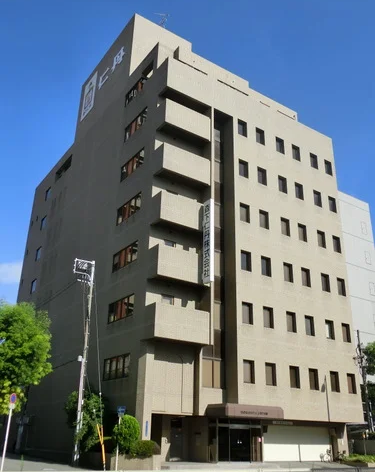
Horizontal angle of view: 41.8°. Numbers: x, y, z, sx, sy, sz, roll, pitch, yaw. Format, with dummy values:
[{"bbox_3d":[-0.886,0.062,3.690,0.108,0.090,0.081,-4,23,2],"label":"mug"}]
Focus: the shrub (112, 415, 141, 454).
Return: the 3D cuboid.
[{"bbox_3d":[-3.014,9.809,24.269,1.307,1.807,1.307,1,-23,0],"label":"shrub"}]

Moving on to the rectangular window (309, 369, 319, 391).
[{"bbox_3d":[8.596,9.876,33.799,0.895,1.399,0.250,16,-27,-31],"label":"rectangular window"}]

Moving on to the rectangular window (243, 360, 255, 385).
[{"bbox_3d":[3.885,8.620,31.271,0.891,1.382,0.150,16,-27,-31],"label":"rectangular window"}]

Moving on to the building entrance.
[{"bbox_3d":[3.314,13.797,33.243,3.871,2.658,0.790,16,-27,-30],"label":"building entrance"}]

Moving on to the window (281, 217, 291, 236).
[{"bbox_3d":[7.299,-0.666,37.018,0.875,1.358,0.214,16,-27,-31],"label":"window"}]

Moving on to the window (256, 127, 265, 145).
[{"bbox_3d":[5.411,-7.450,36.936,0.828,1.295,0.200,16,-27,-31],"label":"window"}]

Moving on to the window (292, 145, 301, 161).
[{"bbox_3d":[9.152,-7.008,41.541,0.891,1.382,0.150,16,-27,-31],"label":"window"}]

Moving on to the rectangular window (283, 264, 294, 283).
[{"bbox_3d":[7.899,2.906,38.861,0.904,1.482,0.200,16,-27,-30],"label":"rectangular window"}]

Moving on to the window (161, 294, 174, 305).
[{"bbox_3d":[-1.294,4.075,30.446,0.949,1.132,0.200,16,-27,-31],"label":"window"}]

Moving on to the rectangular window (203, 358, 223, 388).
[{"bbox_3d":[1.538,8.487,30.352,1.509,1.740,0.171,16,-27,-31],"label":"rectangular window"}]

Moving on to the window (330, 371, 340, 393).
[{"bbox_3d":[10.363,10.356,34.842,0.875,1.358,0.214,16,-27,-31],"label":"window"}]

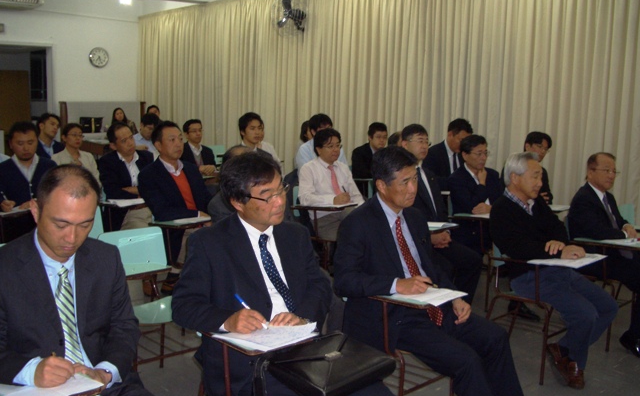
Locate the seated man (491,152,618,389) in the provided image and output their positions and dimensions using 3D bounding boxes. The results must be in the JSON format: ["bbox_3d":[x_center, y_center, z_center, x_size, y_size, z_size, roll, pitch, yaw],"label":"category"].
[{"bbox_3d":[1.211,0.378,3.470,0.510,1.218,0.760,-6,12,-44],"label":"seated man"}]

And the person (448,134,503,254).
[{"bbox_3d":[1.238,0.170,4.792,0.520,1.245,0.800,-5,11,-40],"label":"person"}]

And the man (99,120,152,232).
[{"bbox_3d":[-1.375,0.068,4.801,0.520,1.226,0.760,-6,12,-40],"label":"man"}]

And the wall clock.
[{"bbox_3d":[-3.389,-2.145,9.900,0.320,0.320,0.050,-6,12,-40],"label":"wall clock"}]

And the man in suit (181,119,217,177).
[{"bbox_3d":[-1.204,-0.186,6.687,0.500,1.236,0.800,-5,11,-39],"label":"man in suit"}]

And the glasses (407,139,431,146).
[{"bbox_3d":[0.663,-0.370,4.310,0.130,0.042,0.138,9,11,41],"label":"glasses"}]

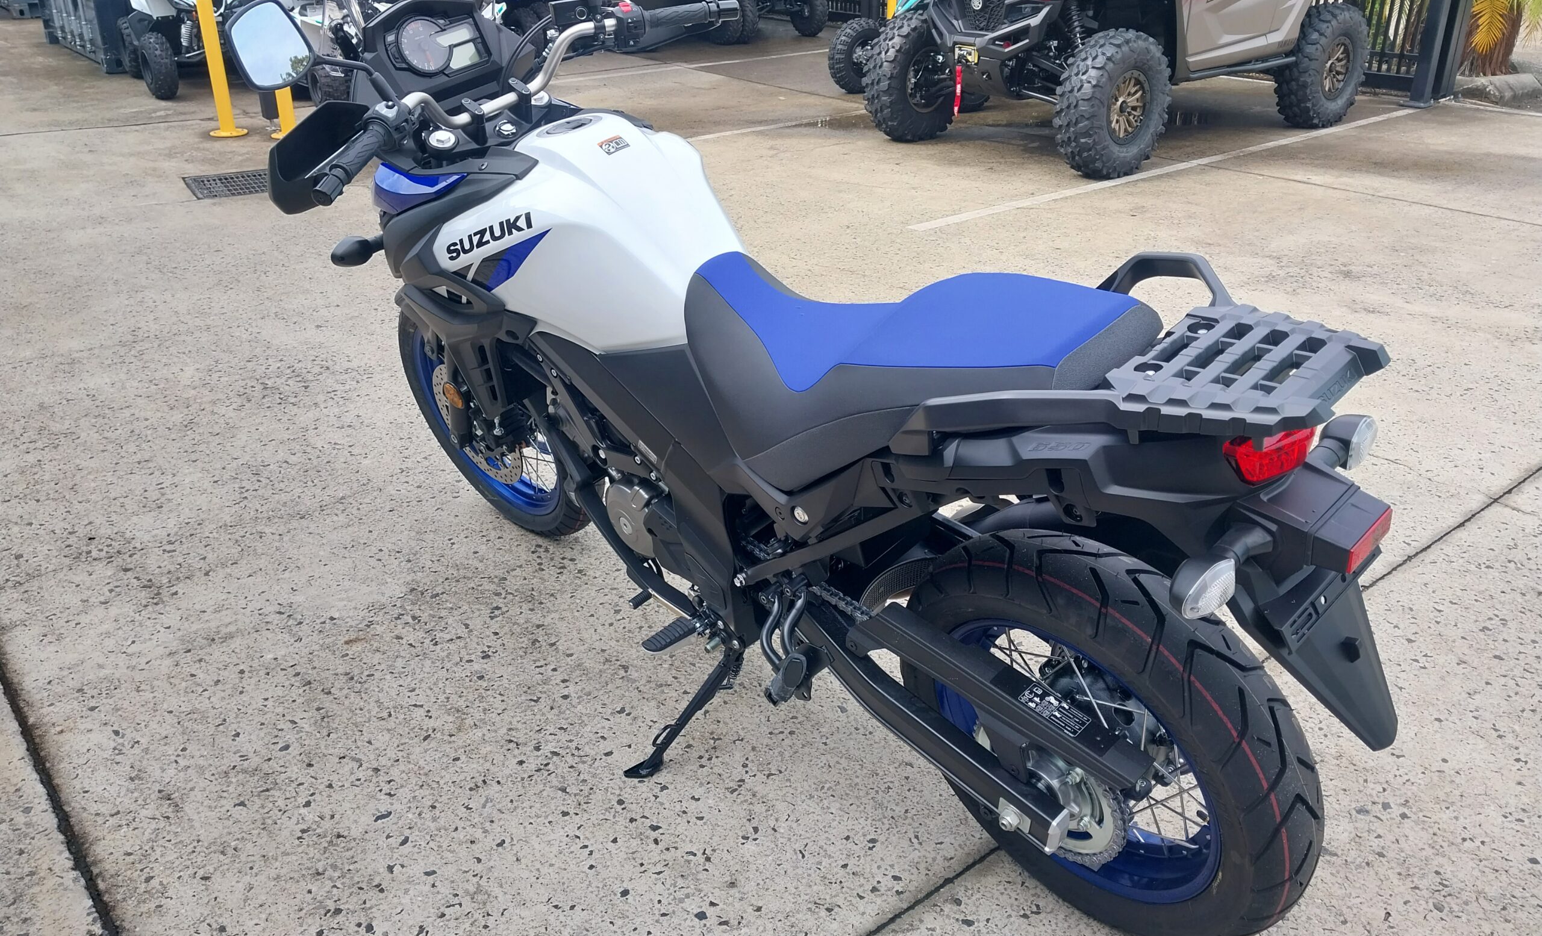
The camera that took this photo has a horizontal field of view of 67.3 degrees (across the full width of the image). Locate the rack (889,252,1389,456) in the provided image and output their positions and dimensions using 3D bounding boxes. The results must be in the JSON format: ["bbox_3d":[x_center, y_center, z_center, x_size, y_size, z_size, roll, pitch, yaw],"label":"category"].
[{"bbox_3d":[0.411,-0.100,1.251,0.400,0.145,0.440,-33,40,-31],"label":"rack"}]

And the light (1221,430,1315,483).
[{"bbox_3d":[0.512,-0.023,1.171,0.128,0.072,0.072,-32,39,-31],"label":"light"}]

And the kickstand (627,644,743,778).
[{"bbox_3d":[-0.137,0.422,1.994,0.090,0.345,0.080,14,28,-48],"label":"kickstand"}]

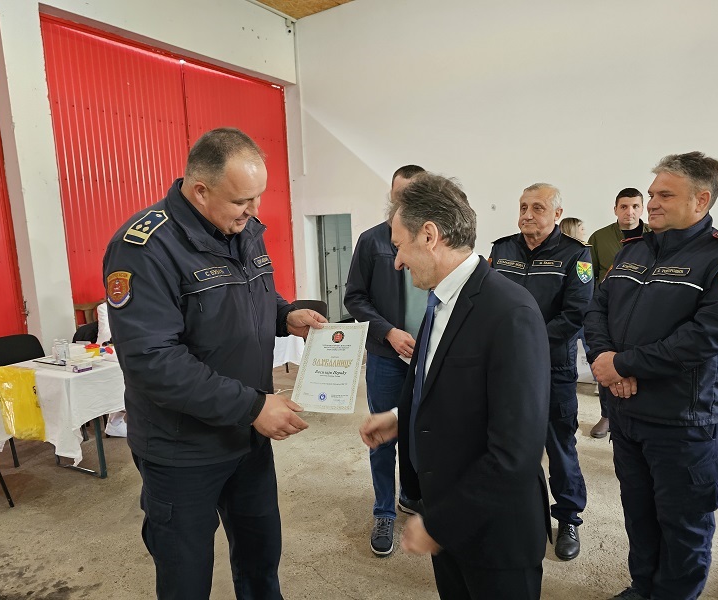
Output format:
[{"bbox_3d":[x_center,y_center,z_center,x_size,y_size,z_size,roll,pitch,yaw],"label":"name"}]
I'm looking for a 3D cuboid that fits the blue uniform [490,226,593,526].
[{"bbox_3d":[0.882,0.391,2.562,0.570,1.460,0.360,4,10,37],"label":"blue uniform"}]

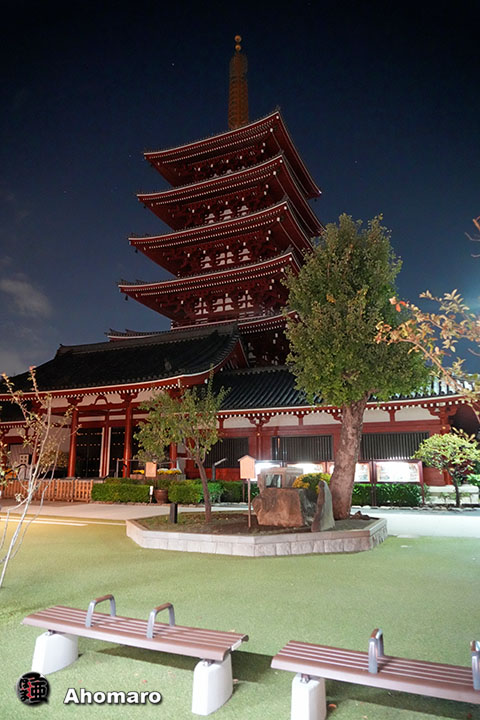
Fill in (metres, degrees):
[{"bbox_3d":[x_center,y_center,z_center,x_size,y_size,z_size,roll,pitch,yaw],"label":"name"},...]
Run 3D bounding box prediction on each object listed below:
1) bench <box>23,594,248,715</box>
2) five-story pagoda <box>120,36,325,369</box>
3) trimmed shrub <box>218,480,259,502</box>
[{"bbox_3d":[-0.895,2.266,3.872,1.924,0.580,0.399,-5,-13,23],"label":"bench"},{"bbox_3d":[-0.091,-15.135,54.246,19.200,50.800,19.200,-6,-13,24],"label":"five-story pagoda"},{"bbox_3d":[0.005,5.390,19.686,1.700,0.860,0.850,-4,-13,20],"label":"trimmed shrub"}]

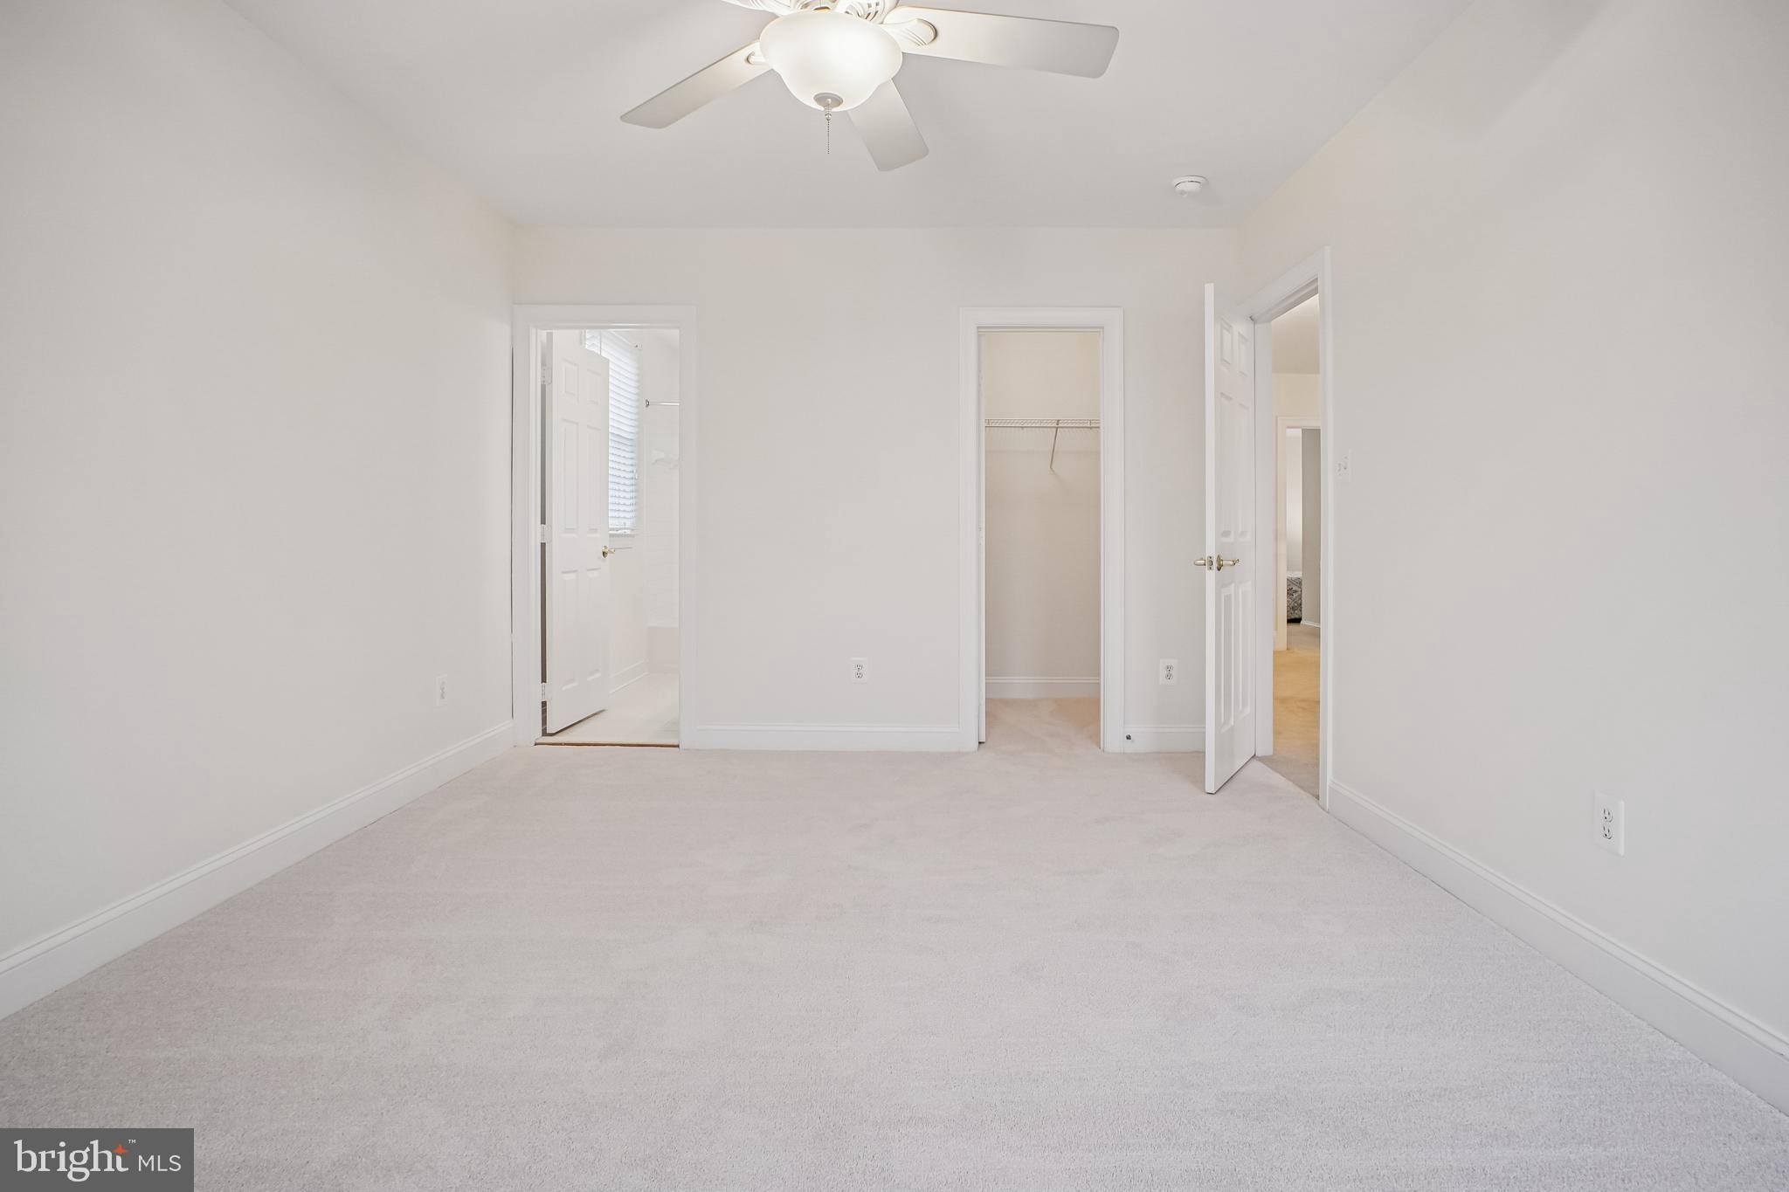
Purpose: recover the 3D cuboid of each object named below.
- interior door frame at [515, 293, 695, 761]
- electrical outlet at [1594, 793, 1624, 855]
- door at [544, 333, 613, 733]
[{"bbox_3d":[-1.382,-0.333,3.860,0.885,2.125,0.130,0,2,1],"label":"interior door frame"},{"bbox_3d":[1.602,0.509,1.780,0.009,0.122,0.077,0,2,1],"label":"electrical outlet"},{"bbox_3d":[-1.709,-0.328,4.330,0.036,2.030,0.680,0,2,5],"label":"door"}]

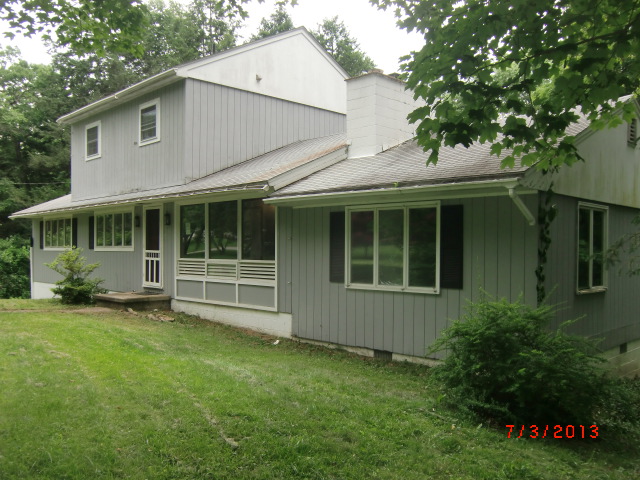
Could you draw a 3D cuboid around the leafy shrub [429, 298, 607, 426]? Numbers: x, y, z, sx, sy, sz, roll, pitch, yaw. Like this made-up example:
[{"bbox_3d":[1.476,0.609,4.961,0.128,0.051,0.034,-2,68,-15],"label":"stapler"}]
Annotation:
[{"bbox_3d":[2.228,1.298,6.050,1.880,1.275,1.650,0,-1,20],"label":"leafy shrub"}]

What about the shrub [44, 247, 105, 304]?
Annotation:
[{"bbox_3d":[-6.931,0.978,15.200,1.700,1.587,1.550,0,-1,-25],"label":"shrub"}]

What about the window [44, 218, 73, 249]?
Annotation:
[{"bbox_3d":[-9.138,-0.236,18.646,2.572,1.112,0.140,-1,-1,44],"label":"window"}]

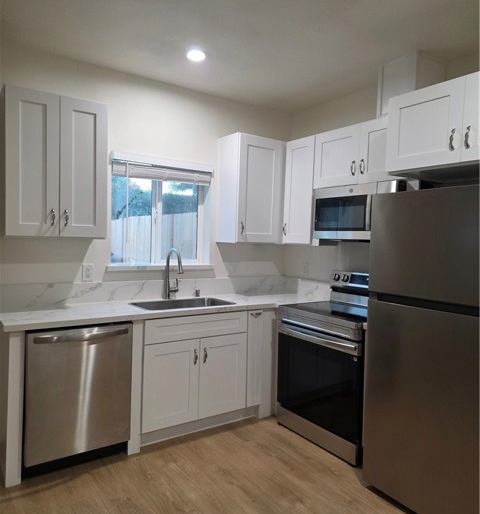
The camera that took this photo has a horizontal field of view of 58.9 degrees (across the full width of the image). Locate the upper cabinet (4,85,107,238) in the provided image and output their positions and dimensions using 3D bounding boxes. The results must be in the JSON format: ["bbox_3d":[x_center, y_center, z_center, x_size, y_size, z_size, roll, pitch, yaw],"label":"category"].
[{"bbox_3d":[-1.251,-0.579,2.857,0.611,0.897,0.326,0,3,-35],"label":"upper cabinet"}]

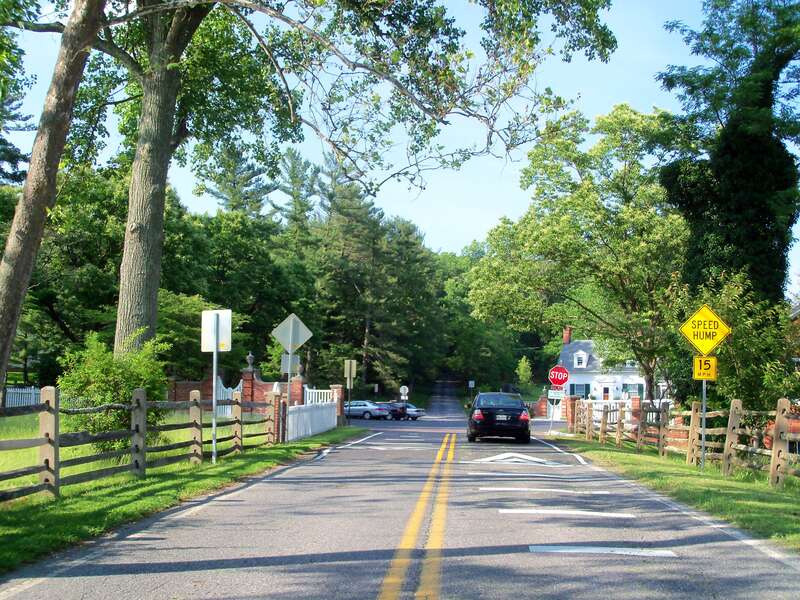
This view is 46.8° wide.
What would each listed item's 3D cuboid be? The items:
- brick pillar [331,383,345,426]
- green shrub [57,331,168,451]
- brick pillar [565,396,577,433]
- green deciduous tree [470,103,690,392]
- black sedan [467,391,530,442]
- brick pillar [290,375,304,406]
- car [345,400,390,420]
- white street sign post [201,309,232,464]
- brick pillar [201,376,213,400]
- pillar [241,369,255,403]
[{"bbox_3d":[-2.704,4.596,40.099,0.560,1.853,0.560,0,-6,4],"label":"brick pillar"},{"bbox_3d":[-6.220,1.985,20.137,2.400,2.558,2.300,0,-6,4],"label":"green shrub"},{"bbox_3d":[6.791,4.523,36.576,0.460,1.426,0.460,0,-6,4],"label":"brick pillar"},{"bbox_3d":[11.651,-2.800,61.115,13.800,20.843,13.500,0,-6,4],"label":"green deciduous tree"},{"bbox_3d":[3.085,3.709,29.480,1.850,1.490,4.850,0,-6,4],"label":"black sedan"},{"bbox_3d":[-5.544,5.121,50.110,0.680,2.049,0.680,0,-6,4],"label":"brick pillar"},{"bbox_3d":[-3.126,8.070,68.078,4.700,1.450,1.800,-4,-7,30],"label":"car"},{"bbox_3d":[-3.486,1.635,17.557,0.610,2.940,0.070,0,-6,4],"label":"white street sign post"},{"bbox_3d":[-9.635,4.576,47.000,0.600,2.150,0.600,-1,-6,5],"label":"brick pillar"},{"bbox_3d":[-8.386,4.989,51.128,0.680,2.394,0.680,0,-6,4],"label":"pillar"}]

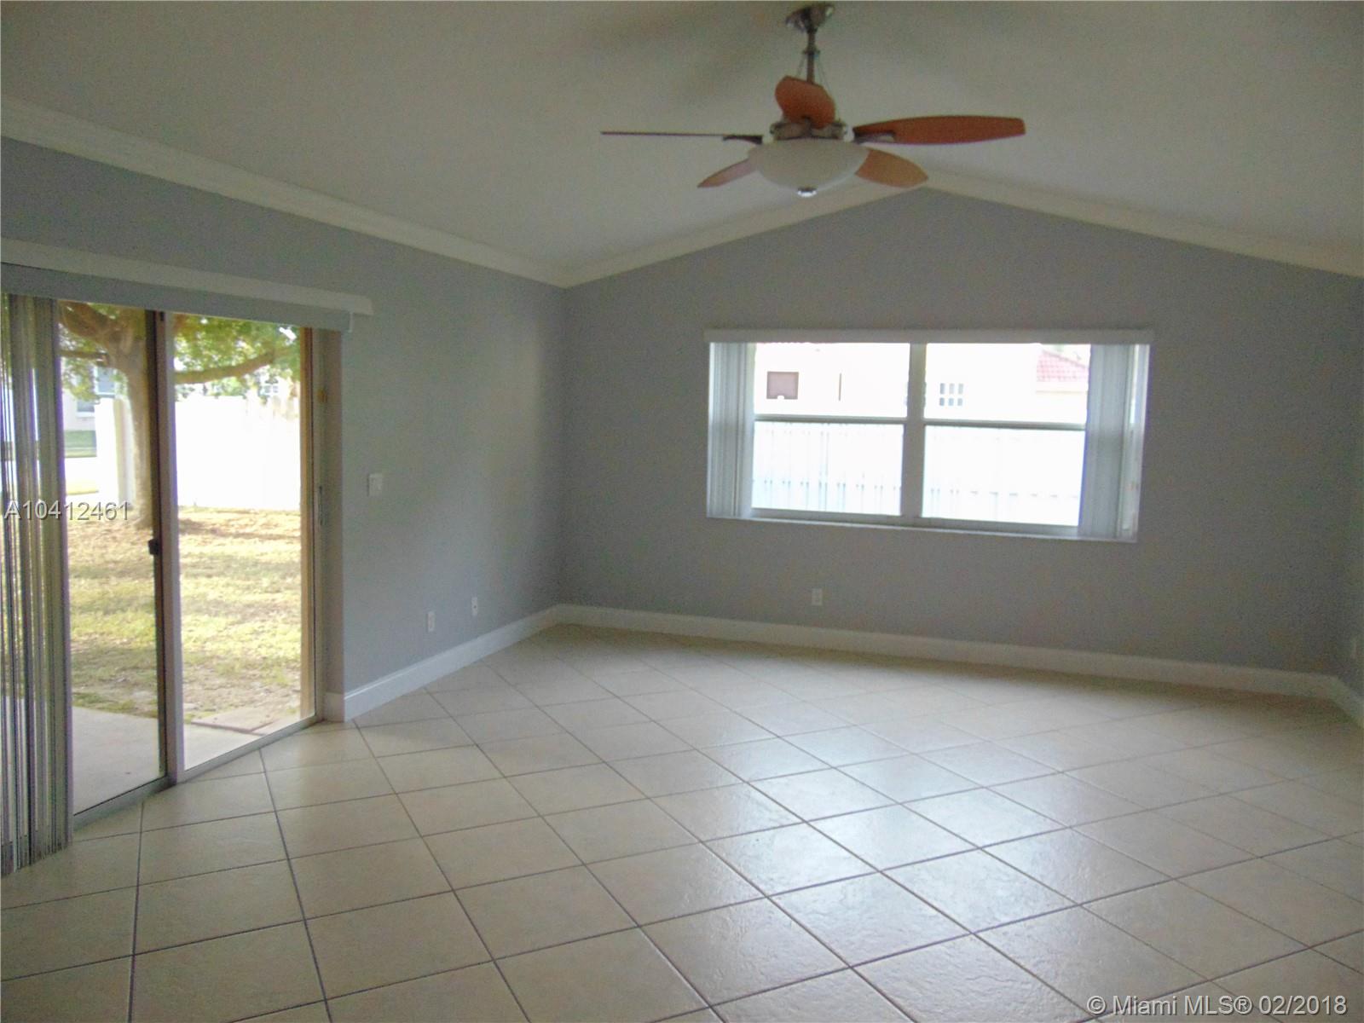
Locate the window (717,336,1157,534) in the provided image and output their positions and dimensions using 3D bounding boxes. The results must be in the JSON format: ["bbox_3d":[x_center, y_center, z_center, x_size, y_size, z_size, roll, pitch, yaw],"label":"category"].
[{"bbox_3d":[1.511,-0.514,6.465,2.775,1.265,0.120,3,6,19],"label":"window"}]

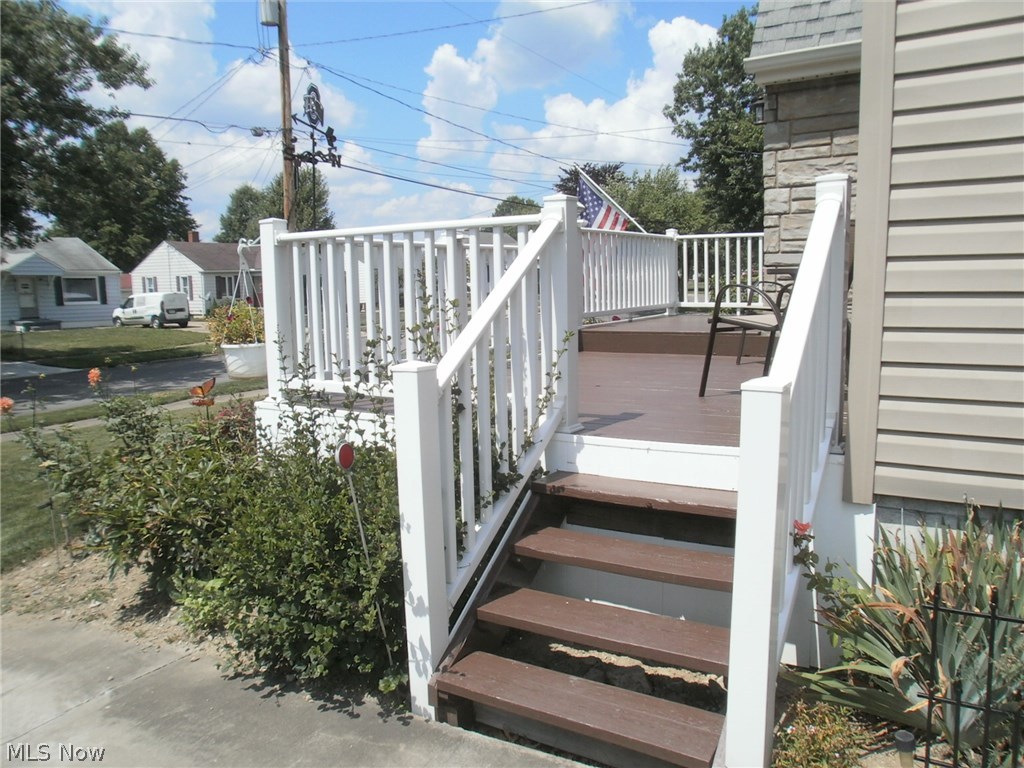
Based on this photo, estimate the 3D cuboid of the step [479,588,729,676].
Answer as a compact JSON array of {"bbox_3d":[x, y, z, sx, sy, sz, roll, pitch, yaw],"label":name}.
[{"bbox_3d":[0.336,0.849,2.691,0.925,0.041,0.238,3,9,30],"label":"step"}]

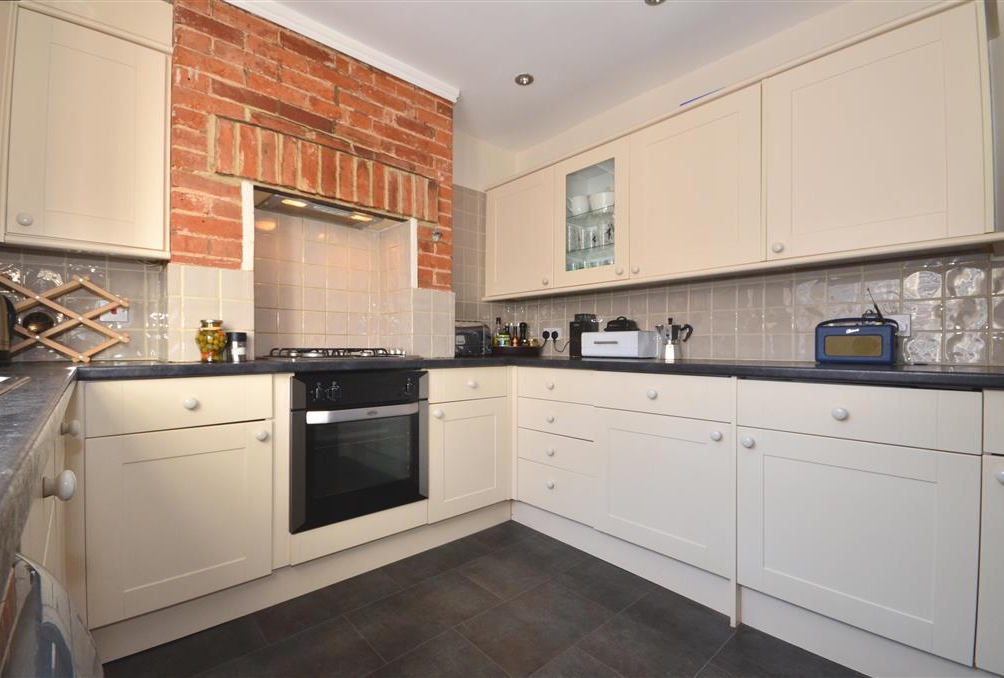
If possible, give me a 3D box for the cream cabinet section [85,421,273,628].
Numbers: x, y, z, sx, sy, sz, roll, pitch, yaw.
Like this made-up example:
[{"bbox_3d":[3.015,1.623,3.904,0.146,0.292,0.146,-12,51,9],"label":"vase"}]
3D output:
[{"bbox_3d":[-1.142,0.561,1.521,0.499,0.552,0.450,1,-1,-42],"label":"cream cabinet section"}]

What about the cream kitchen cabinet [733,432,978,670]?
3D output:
[{"bbox_3d":[1.206,0.565,1.447,0.560,0.539,0.555,1,-1,-41],"label":"cream kitchen cabinet"}]

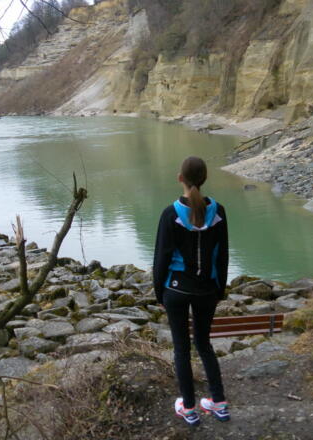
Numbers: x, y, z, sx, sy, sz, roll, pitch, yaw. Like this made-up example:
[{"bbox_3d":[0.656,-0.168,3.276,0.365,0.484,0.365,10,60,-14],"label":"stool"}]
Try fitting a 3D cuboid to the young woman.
[{"bbox_3d":[0.215,0.452,3.654,0.460,1.670,0.300,-3,11,-17],"label":"young woman"}]

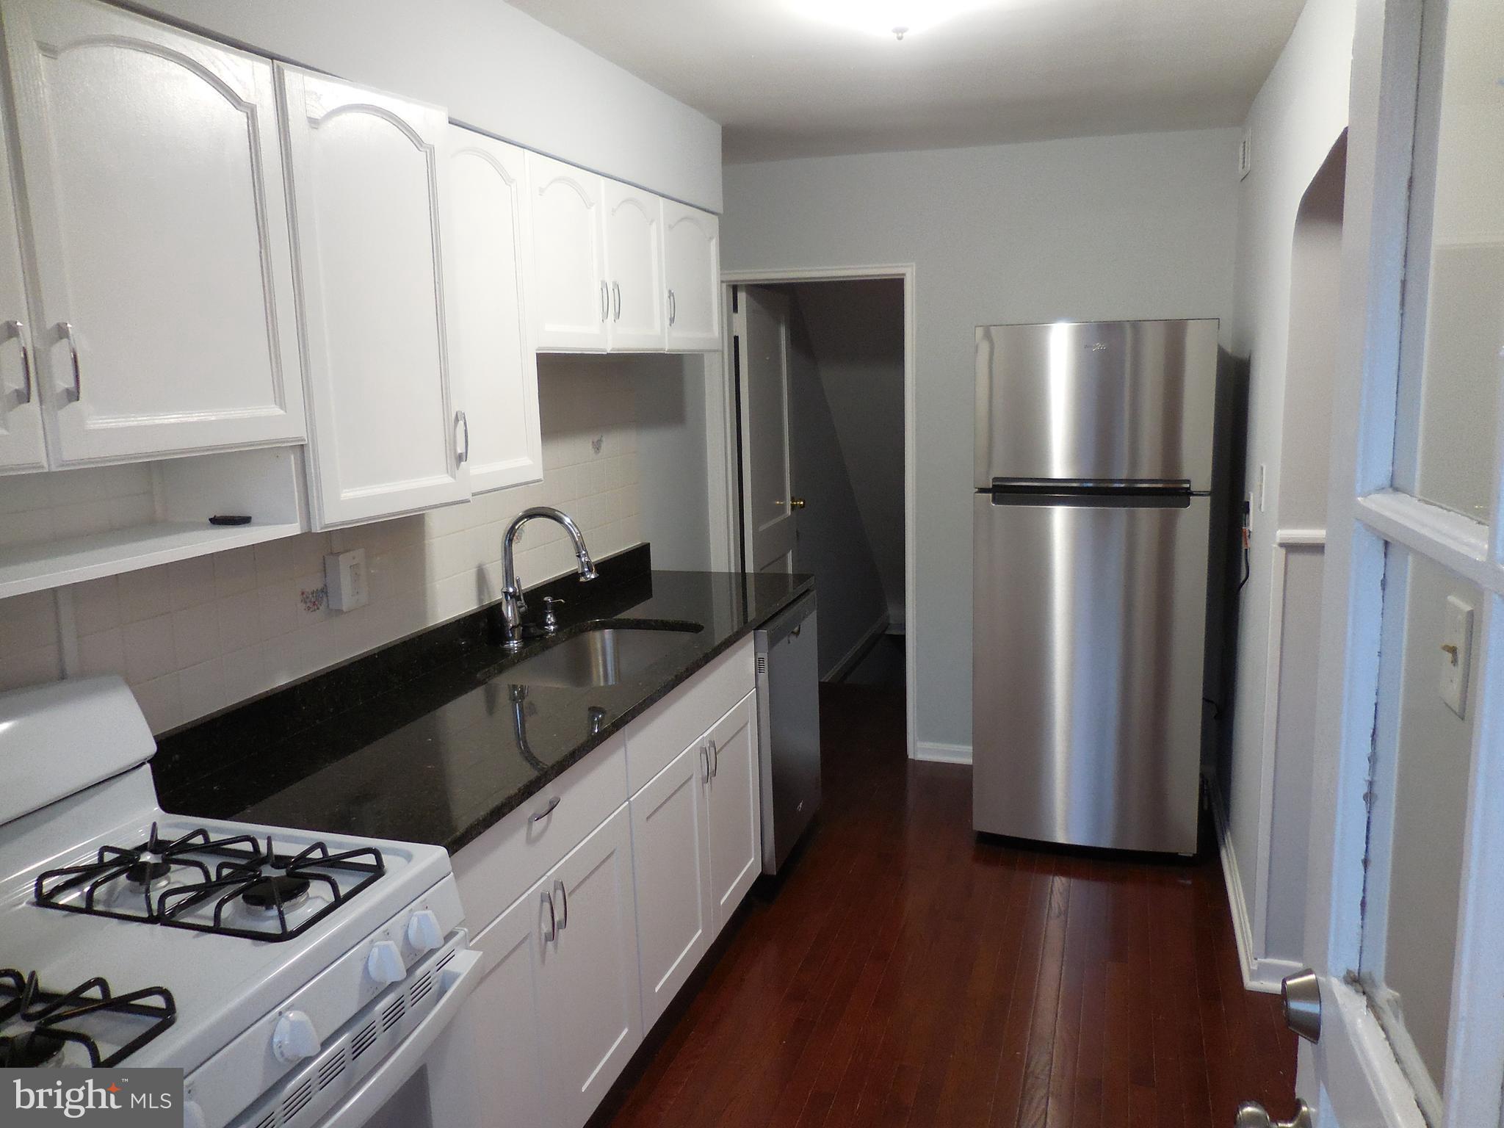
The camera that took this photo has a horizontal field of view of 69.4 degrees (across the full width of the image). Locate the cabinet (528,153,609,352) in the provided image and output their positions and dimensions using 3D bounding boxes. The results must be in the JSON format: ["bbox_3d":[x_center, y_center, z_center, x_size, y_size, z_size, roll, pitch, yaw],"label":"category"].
[{"bbox_3d":[-0.594,-0.747,2.701,0.328,0.442,0.377,2,11,19],"label":"cabinet"}]

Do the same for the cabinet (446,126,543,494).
[{"bbox_3d":[-0.714,-0.532,2.369,0.328,0.739,0.373,2,11,19],"label":"cabinet"}]

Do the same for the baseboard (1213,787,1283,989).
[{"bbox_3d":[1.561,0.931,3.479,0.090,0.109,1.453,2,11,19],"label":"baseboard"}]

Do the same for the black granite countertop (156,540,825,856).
[{"bbox_3d":[-0.434,0.195,2.789,0.639,0.132,2.239,2,11,19],"label":"black granite countertop"}]

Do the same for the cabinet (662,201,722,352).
[{"bbox_3d":[-0.337,-0.894,3.451,0.328,0.445,0.468,2,11,19],"label":"cabinet"}]

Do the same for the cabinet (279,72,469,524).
[{"bbox_3d":[-0.825,-0.465,2.006,0.353,0.747,0.408,2,11,19],"label":"cabinet"}]

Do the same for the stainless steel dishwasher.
[{"bbox_3d":[-0.137,0.545,3.611,0.612,0.856,0.582,2,11,19],"label":"stainless steel dishwasher"}]

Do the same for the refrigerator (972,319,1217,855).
[{"bbox_3d":[1.182,0.058,3.782,0.711,1.726,0.741,2,11,19],"label":"refrigerator"}]

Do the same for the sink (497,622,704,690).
[{"bbox_3d":[-0.389,0.333,2.839,0.393,0.209,0.612,2,11,19],"label":"sink"}]

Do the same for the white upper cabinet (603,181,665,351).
[{"bbox_3d":[-0.473,-0.816,3.055,0.328,0.444,0.383,2,11,19],"label":"white upper cabinet"}]

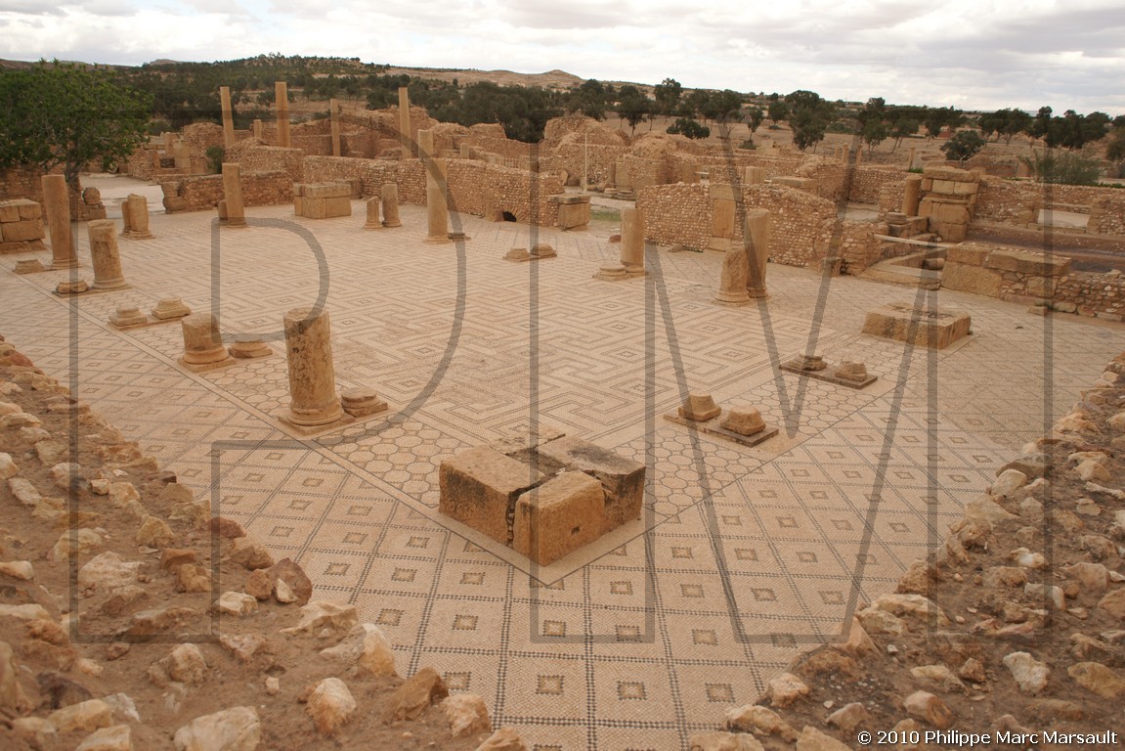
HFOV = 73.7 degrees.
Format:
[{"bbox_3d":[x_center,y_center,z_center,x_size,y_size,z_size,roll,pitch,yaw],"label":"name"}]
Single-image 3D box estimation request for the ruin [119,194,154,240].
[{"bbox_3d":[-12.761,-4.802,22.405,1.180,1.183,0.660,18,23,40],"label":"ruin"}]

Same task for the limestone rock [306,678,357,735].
[{"bbox_3d":[-0.660,0.946,2.148,0.132,0.135,0.145,-7,20,-20],"label":"limestone rock"}]

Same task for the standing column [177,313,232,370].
[{"bbox_3d":[-4.950,-0.478,10.292,0.640,0.590,0.640,18,25,41],"label":"standing column"}]

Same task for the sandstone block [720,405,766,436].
[{"bbox_3d":[1.967,0.463,8.126,0.390,0.190,0.360,18,26,41],"label":"sandstone block"}]

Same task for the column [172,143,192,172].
[{"bbox_3d":[-19.513,-11.287,38.500,0.700,1.500,0.750,18,23,40],"label":"column"}]

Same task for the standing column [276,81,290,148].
[{"bbox_3d":[-12.220,-10.510,33.110,0.560,4.500,0.560,18,24,39],"label":"standing column"}]

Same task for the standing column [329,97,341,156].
[{"bbox_3d":[-14.648,-15.693,48.647,0.520,4.100,0.520,18,24,39],"label":"standing column"}]

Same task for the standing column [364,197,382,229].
[{"bbox_3d":[-6.997,-6.019,27.630,0.640,1.044,0.640,18,23,40],"label":"standing column"}]

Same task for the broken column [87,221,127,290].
[{"bbox_3d":[-9.325,-2.480,15.316,0.620,1.322,0.620,18,23,40],"label":"broken column"}]

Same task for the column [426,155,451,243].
[{"bbox_3d":[-3.346,-4.631,20.060,0.650,2.150,0.650,1,19,0],"label":"column"}]

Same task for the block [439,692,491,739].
[{"bbox_3d":[-0.275,0.965,2.134,0.146,0.102,0.115,-3,19,-9],"label":"block"}]

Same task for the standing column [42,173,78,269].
[{"bbox_3d":[-11.145,-3.433,16.577,0.670,1.885,0.670,18,24,39],"label":"standing column"}]

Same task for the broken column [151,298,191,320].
[{"bbox_3d":[-6.996,-1.221,13.397,0.530,0.267,0.550,18,23,40],"label":"broken column"}]

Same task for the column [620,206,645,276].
[{"bbox_3d":[1.588,-2.985,16.728,0.600,1.420,0.600,1,19,0],"label":"column"}]

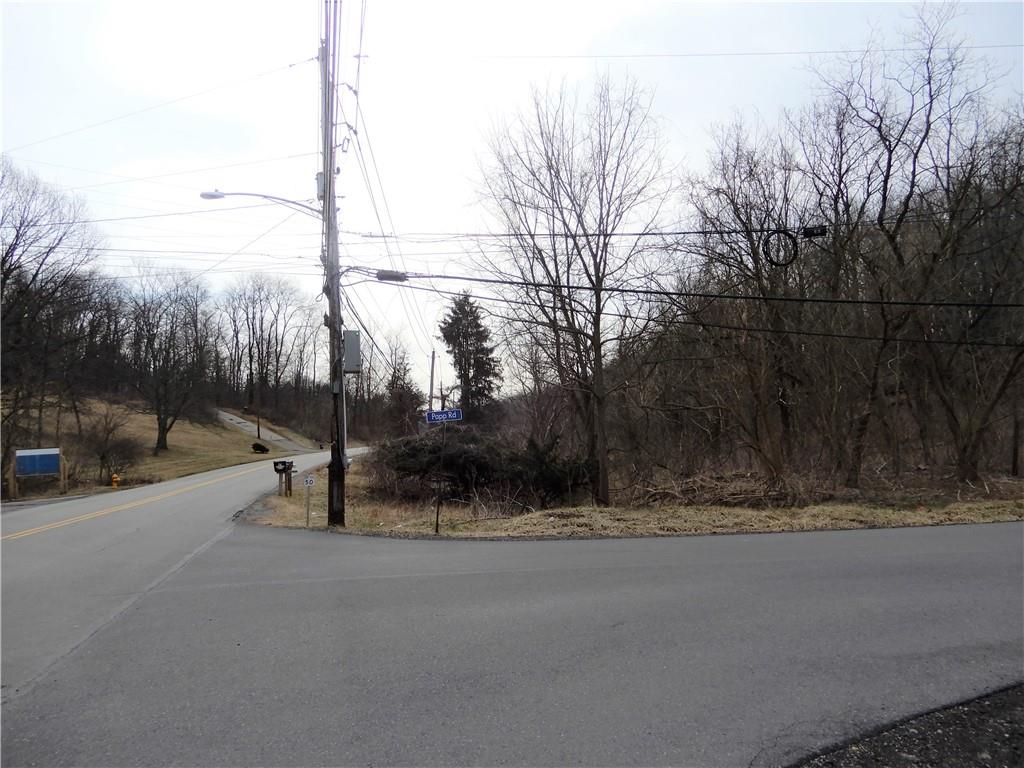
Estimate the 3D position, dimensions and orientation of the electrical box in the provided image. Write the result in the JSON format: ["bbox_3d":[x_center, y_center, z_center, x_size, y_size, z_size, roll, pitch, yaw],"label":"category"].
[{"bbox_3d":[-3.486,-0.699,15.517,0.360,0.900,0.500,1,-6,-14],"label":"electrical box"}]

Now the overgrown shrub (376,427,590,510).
[{"bbox_3d":[-0.915,2.324,20.000,5.800,2.250,3.600,0,-5,0],"label":"overgrown shrub"}]

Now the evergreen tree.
[{"bbox_3d":[-2.574,-0.091,43.000,3.700,10.901,3.700,0,-5,0],"label":"evergreen tree"}]

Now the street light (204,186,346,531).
[{"bbox_3d":[-5.033,-0.574,15.211,3.020,7.240,0.420,1,-6,-14],"label":"street light"}]

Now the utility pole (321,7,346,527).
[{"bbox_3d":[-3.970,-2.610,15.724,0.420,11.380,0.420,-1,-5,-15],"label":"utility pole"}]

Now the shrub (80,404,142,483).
[{"bbox_3d":[-19.694,2.958,35.000,2.950,3.750,2.800,3,-6,-29],"label":"shrub"}]

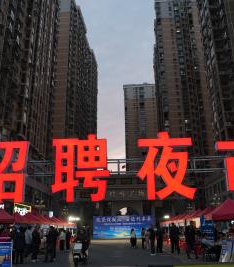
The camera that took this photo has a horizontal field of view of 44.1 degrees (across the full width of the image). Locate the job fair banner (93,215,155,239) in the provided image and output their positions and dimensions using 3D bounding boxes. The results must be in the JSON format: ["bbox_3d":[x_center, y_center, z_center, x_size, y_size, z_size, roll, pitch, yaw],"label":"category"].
[{"bbox_3d":[1.130,15.060,46.620,10.000,3.540,0.200,-1,-19,1],"label":"job fair banner"}]

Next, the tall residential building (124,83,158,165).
[{"bbox_3d":[17.950,15.010,191.450,24.000,97.000,19.000,-1,-19,1],"label":"tall residential building"}]

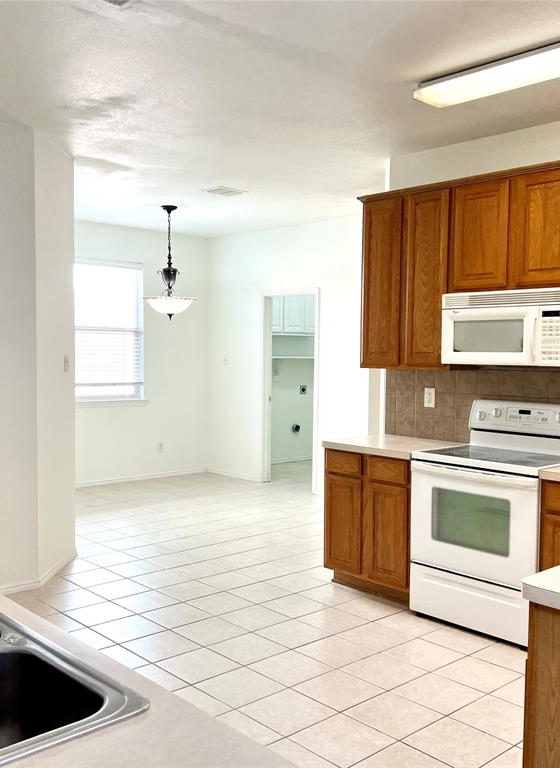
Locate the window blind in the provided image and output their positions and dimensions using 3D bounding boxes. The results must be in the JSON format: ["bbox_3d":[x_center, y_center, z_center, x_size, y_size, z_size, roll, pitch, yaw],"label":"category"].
[{"bbox_3d":[-1.847,-0.559,8.103,0.920,1.460,0.060,-2,4,-43],"label":"window blind"}]

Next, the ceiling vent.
[{"bbox_3d":[-0.447,-1.556,6.258,0.290,0.020,0.250,-2,4,-43],"label":"ceiling vent"}]

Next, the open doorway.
[{"bbox_3d":[0.117,0.088,8.083,0.130,2.060,0.830,-2,4,-43],"label":"open doorway"}]

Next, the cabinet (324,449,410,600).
[{"bbox_3d":[0.732,0.844,4.817,0.610,0.870,0.680,-2,4,-43],"label":"cabinet"}]

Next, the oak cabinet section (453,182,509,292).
[{"bbox_3d":[1.218,-0.815,4.311,0.323,0.594,0.360,-2,4,-42],"label":"oak cabinet section"}]

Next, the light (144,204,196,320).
[{"bbox_3d":[-0.999,-1.090,6.960,0.490,1.030,0.490,1,3,0],"label":"light"}]

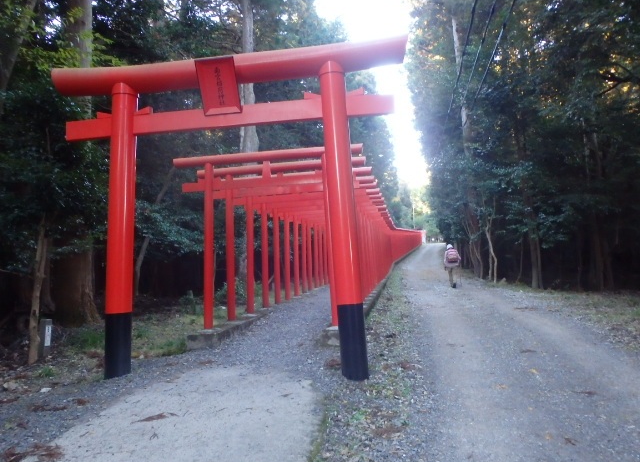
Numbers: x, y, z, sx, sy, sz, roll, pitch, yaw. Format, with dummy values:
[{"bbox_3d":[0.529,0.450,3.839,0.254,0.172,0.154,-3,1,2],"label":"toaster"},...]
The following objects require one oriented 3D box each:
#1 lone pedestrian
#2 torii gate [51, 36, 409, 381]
[{"bbox_3d":[4.896,1.295,19.100,0.580,1.620,0.520,-4,-5,13],"label":"lone pedestrian"},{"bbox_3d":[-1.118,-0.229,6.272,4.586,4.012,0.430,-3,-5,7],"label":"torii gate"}]

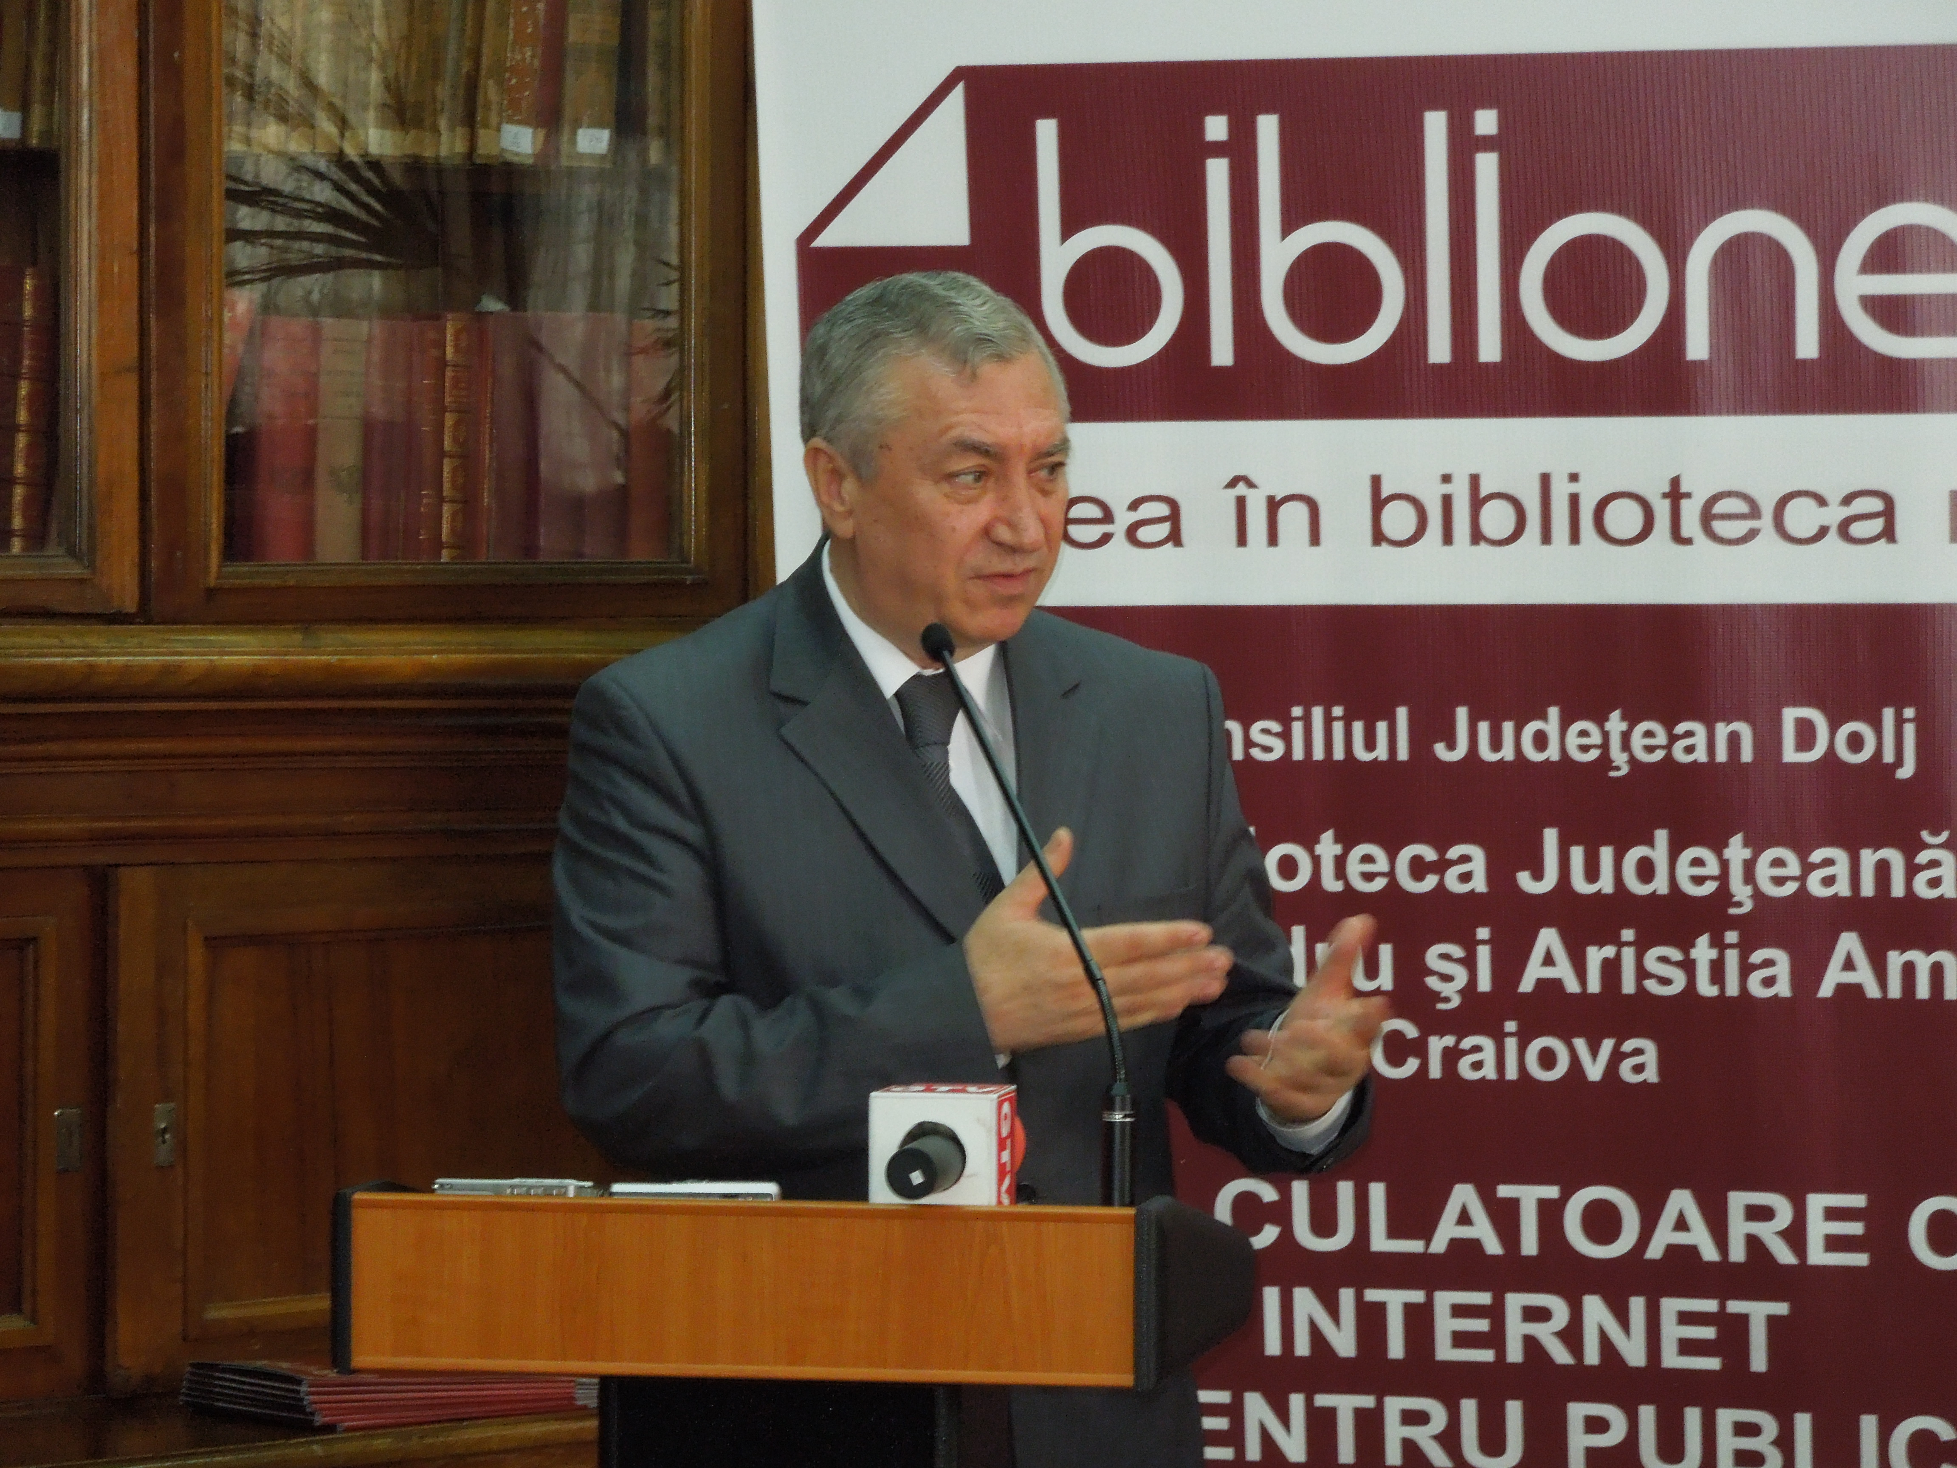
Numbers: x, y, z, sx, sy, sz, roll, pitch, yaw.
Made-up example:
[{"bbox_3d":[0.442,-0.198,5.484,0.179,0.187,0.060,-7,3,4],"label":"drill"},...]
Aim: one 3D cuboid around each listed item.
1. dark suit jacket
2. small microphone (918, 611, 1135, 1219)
[{"bbox_3d":[-0.030,0.245,4.910,0.540,0.740,0.420,-1,2,-29],"label":"dark suit jacket"},{"bbox_3d":[0.028,0.108,4.560,0.027,0.360,0.190,-1,2,-38],"label":"small microphone"}]

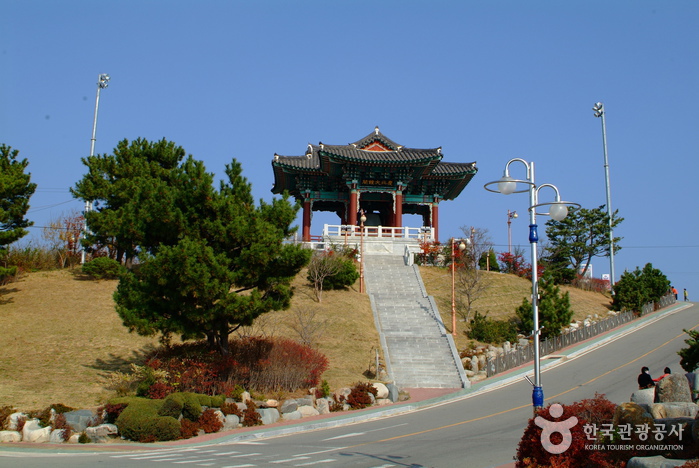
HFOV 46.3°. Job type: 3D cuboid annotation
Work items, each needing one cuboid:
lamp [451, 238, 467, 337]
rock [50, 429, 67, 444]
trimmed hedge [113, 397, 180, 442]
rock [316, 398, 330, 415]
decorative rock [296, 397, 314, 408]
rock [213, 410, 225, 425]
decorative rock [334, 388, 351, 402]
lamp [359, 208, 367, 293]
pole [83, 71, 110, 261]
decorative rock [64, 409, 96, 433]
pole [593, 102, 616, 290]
[{"bbox_3d":[6.032,2.926,45.388,0.850,5.525,0.420,0,-12,0],"label":"lamp"},{"bbox_3d":[-11.015,7.639,30.800,0.599,0.591,0.600,5,-14,-18],"label":"rock"},{"bbox_3d":[-7.707,7.043,31.000,2.393,1.672,2.000,4,-13,-13],"label":"trimmed hedge"},{"bbox_3d":[-0.965,6.401,30.300,0.504,0.594,0.470,1,-13,0],"label":"rock"},{"bbox_3d":[-1.649,6.315,30.600,0.654,0.450,0.520,1,-13,0],"label":"decorative rock"},{"bbox_3d":[-5.182,7.259,32.300,0.456,0.554,0.500,0,-12,0],"label":"rock"},{"bbox_3d":[-0.313,7.219,36.500,0.725,0.603,0.600,1,-13,0],"label":"decorative rock"},{"bbox_3d":[0.877,1.042,53.124,0.420,5.495,0.850,2,-12,-8],"label":"lamp"},{"bbox_3d":[-19.990,-5.296,64.063,1.100,15.505,0.900,-3,-13,15],"label":"pole"},{"bbox_3d":[-10.515,7.264,31.800,1.206,0.910,0.900,5,-14,-17],"label":"decorative rock"},{"bbox_3d":[20.609,-3.003,66.031,1.100,16.094,0.800,1,-13,0],"label":"pole"}]

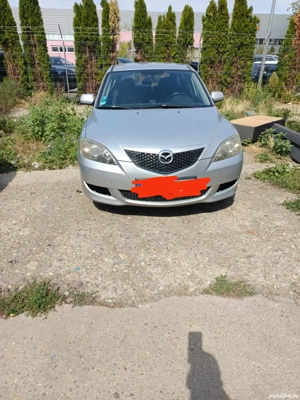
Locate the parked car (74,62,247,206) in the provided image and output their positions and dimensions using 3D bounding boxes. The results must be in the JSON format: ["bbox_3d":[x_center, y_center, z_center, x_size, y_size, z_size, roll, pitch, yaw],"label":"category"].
[{"bbox_3d":[0.054,-1.352,4.310,1.820,1.460,4.400,-1,27,-2],"label":"parked car"}]

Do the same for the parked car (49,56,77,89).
[{"bbox_3d":[-5.367,-6.342,14.114,1.780,1.480,4.250,-20,33,-33],"label":"parked car"}]

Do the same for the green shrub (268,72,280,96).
[{"bbox_3d":[5.382,-5.013,12.036,0.550,1.000,0.550,0,27,0],"label":"green shrub"}]

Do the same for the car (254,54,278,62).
[{"bbox_3d":[8.398,-10.373,21.650,4.400,1.520,1.780,15,30,26],"label":"car"}]

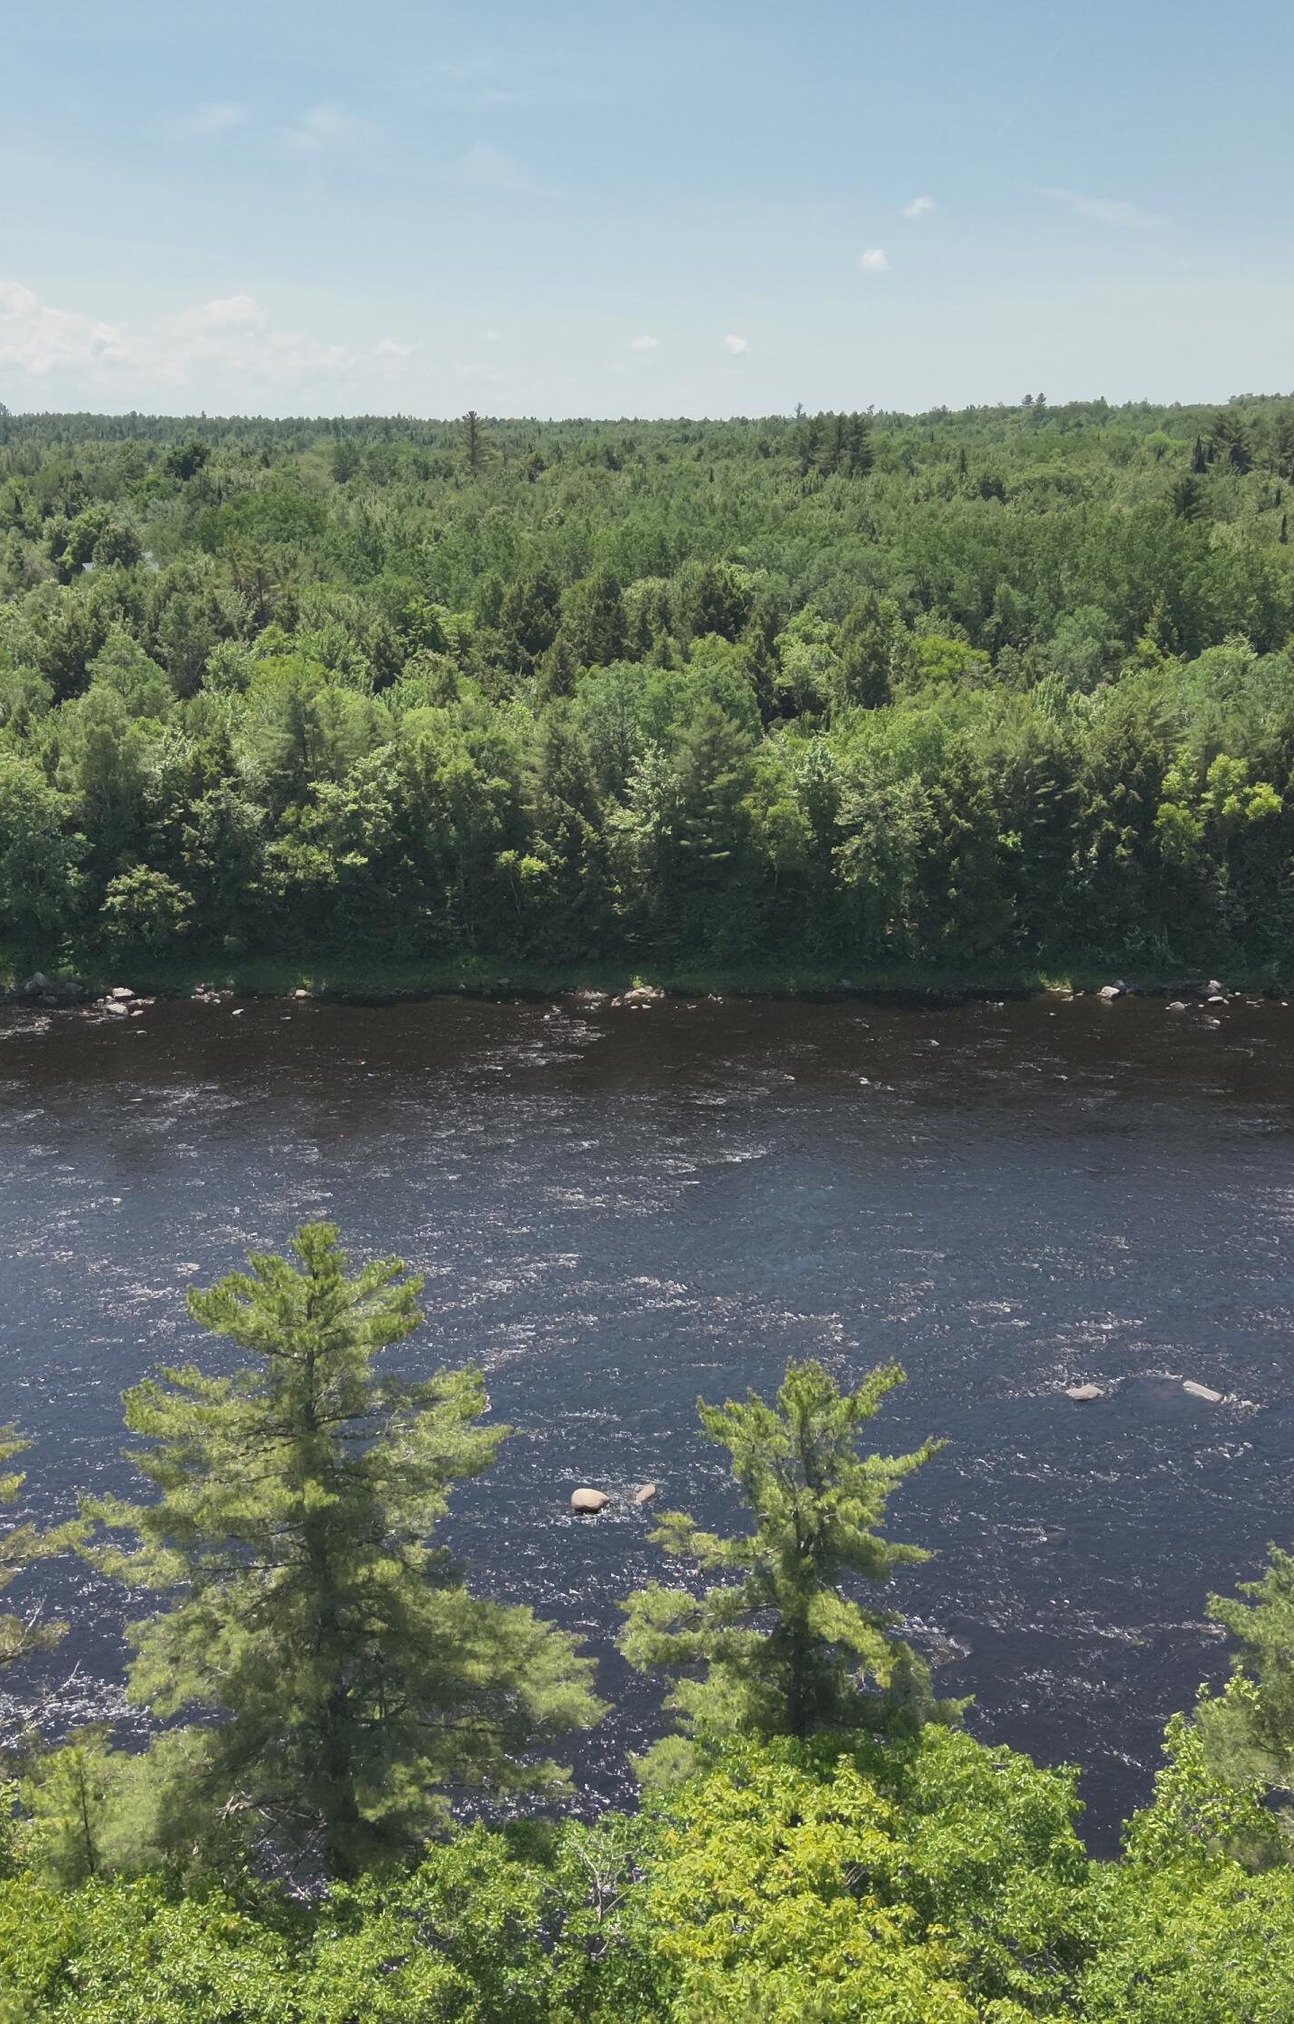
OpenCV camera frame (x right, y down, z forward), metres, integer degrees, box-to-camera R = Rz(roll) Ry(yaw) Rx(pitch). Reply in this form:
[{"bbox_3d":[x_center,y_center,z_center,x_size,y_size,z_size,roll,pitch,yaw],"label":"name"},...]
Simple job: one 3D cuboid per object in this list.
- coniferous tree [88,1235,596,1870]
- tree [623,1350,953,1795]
[{"bbox_3d":[-6.785,13.258,41.919,11.130,18.510,10.670,0,17,0],"label":"coniferous tree"},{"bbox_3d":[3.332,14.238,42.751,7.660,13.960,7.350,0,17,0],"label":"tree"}]

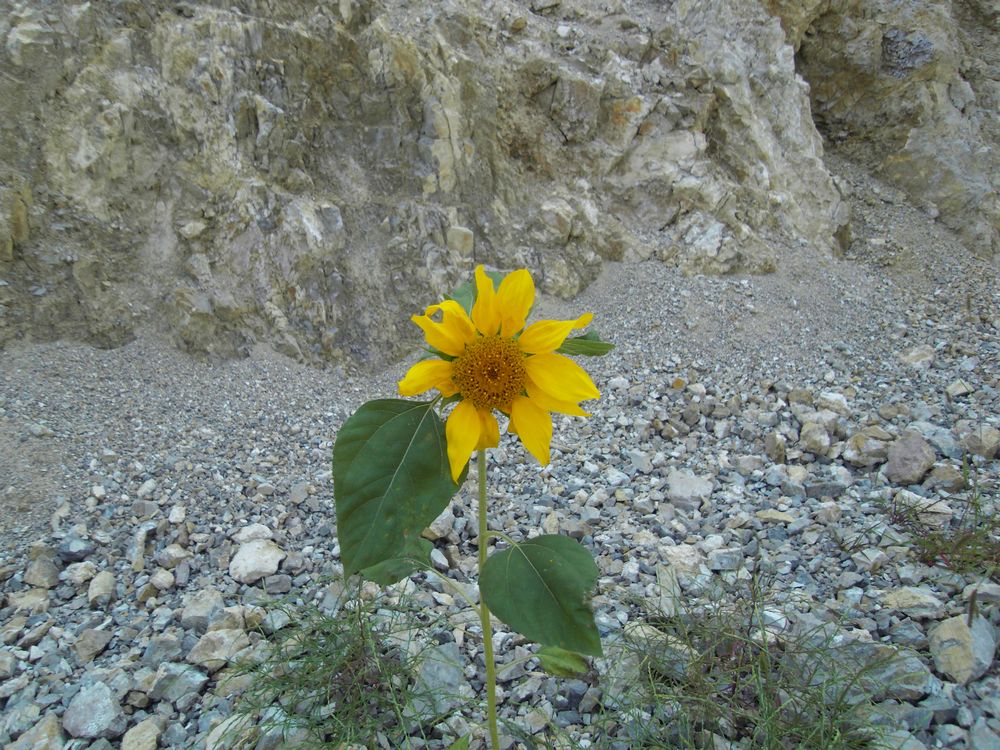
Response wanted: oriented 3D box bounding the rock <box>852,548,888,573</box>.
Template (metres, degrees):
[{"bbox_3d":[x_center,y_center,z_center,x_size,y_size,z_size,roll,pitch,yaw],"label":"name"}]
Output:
[{"bbox_3d":[0.942,0.471,1.762,0.091,0.048,0.071,3,7,29],"label":"rock"}]

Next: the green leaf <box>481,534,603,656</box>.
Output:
[{"bbox_3d":[0.034,0.181,0.570,0.100,0.100,0.050,0,8,0],"label":"green leaf"}]

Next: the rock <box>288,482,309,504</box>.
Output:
[{"bbox_3d":[-0.682,0.400,2.357,0.071,0.068,0.058,-2,6,-16],"label":"rock"}]

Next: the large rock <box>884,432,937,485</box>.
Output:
[{"bbox_3d":[1.593,0.322,2.686,0.198,0.174,0.159,4,7,31],"label":"large rock"}]

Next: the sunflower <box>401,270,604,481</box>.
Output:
[{"bbox_3d":[0.000,-0.001,0.600,0.175,0.189,0.070,0,0,0],"label":"sunflower"}]

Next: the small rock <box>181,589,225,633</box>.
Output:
[{"bbox_3d":[-0.536,0.425,1.250,0.079,0.072,0.067,0,8,0],"label":"small rock"}]

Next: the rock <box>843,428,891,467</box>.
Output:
[{"bbox_3d":[1.205,0.238,2.280,0.158,0.112,0.134,0,8,0],"label":"rock"}]

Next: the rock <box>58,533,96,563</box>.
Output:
[{"bbox_3d":[-0.926,0.378,1.520,0.083,0.057,0.071,0,8,0],"label":"rock"}]

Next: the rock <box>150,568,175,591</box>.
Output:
[{"bbox_3d":[-0.681,0.413,1.400,0.049,0.039,0.041,0,8,0],"label":"rock"}]

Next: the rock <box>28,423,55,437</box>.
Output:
[{"bbox_3d":[-1.720,0.204,2.600,0.098,0.045,0.083,0,8,0],"label":"rock"}]

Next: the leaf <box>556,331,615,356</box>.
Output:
[{"bbox_3d":[0.075,-0.029,0.640,0.061,0.024,0.040,0,8,0],"label":"leaf"}]

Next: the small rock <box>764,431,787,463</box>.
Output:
[{"bbox_3d":[0.914,0.237,2.300,0.073,0.102,0.080,0,8,0],"label":"small rock"}]

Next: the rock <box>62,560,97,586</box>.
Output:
[{"bbox_3d":[-1.015,0.480,1.678,0.087,0.048,0.070,-4,7,-32],"label":"rock"}]

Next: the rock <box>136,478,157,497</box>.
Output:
[{"bbox_3d":[-1.236,0.397,2.425,0.070,0.056,0.056,-3,7,-27],"label":"rock"}]

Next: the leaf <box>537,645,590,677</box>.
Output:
[{"bbox_3d":[0.054,0.241,0.585,0.046,0.027,0.035,0,8,0],"label":"leaf"}]

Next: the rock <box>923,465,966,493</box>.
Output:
[{"bbox_3d":[1.611,0.375,2.513,0.160,0.087,0.116,4,7,33],"label":"rock"}]

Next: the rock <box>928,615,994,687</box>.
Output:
[{"bbox_3d":[0.846,0.502,1.268,0.122,0.104,0.095,4,7,35],"label":"rock"}]

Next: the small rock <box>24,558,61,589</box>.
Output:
[{"bbox_3d":[-1.098,0.475,1.664,0.086,0.065,0.070,-4,7,-34],"label":"small rock"}]

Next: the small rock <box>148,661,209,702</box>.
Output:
[{"bbox_3d":[-0.554,0.530,1.195,0.103,0.053,0.072,-3,7,-26],"label":"small rock"}]

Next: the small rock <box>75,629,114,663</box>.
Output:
[{"bbox_3d":[-0.776,0.518,1.327,0.078,0.050,0.061,-4,7,-31],"label":"small rock"}]

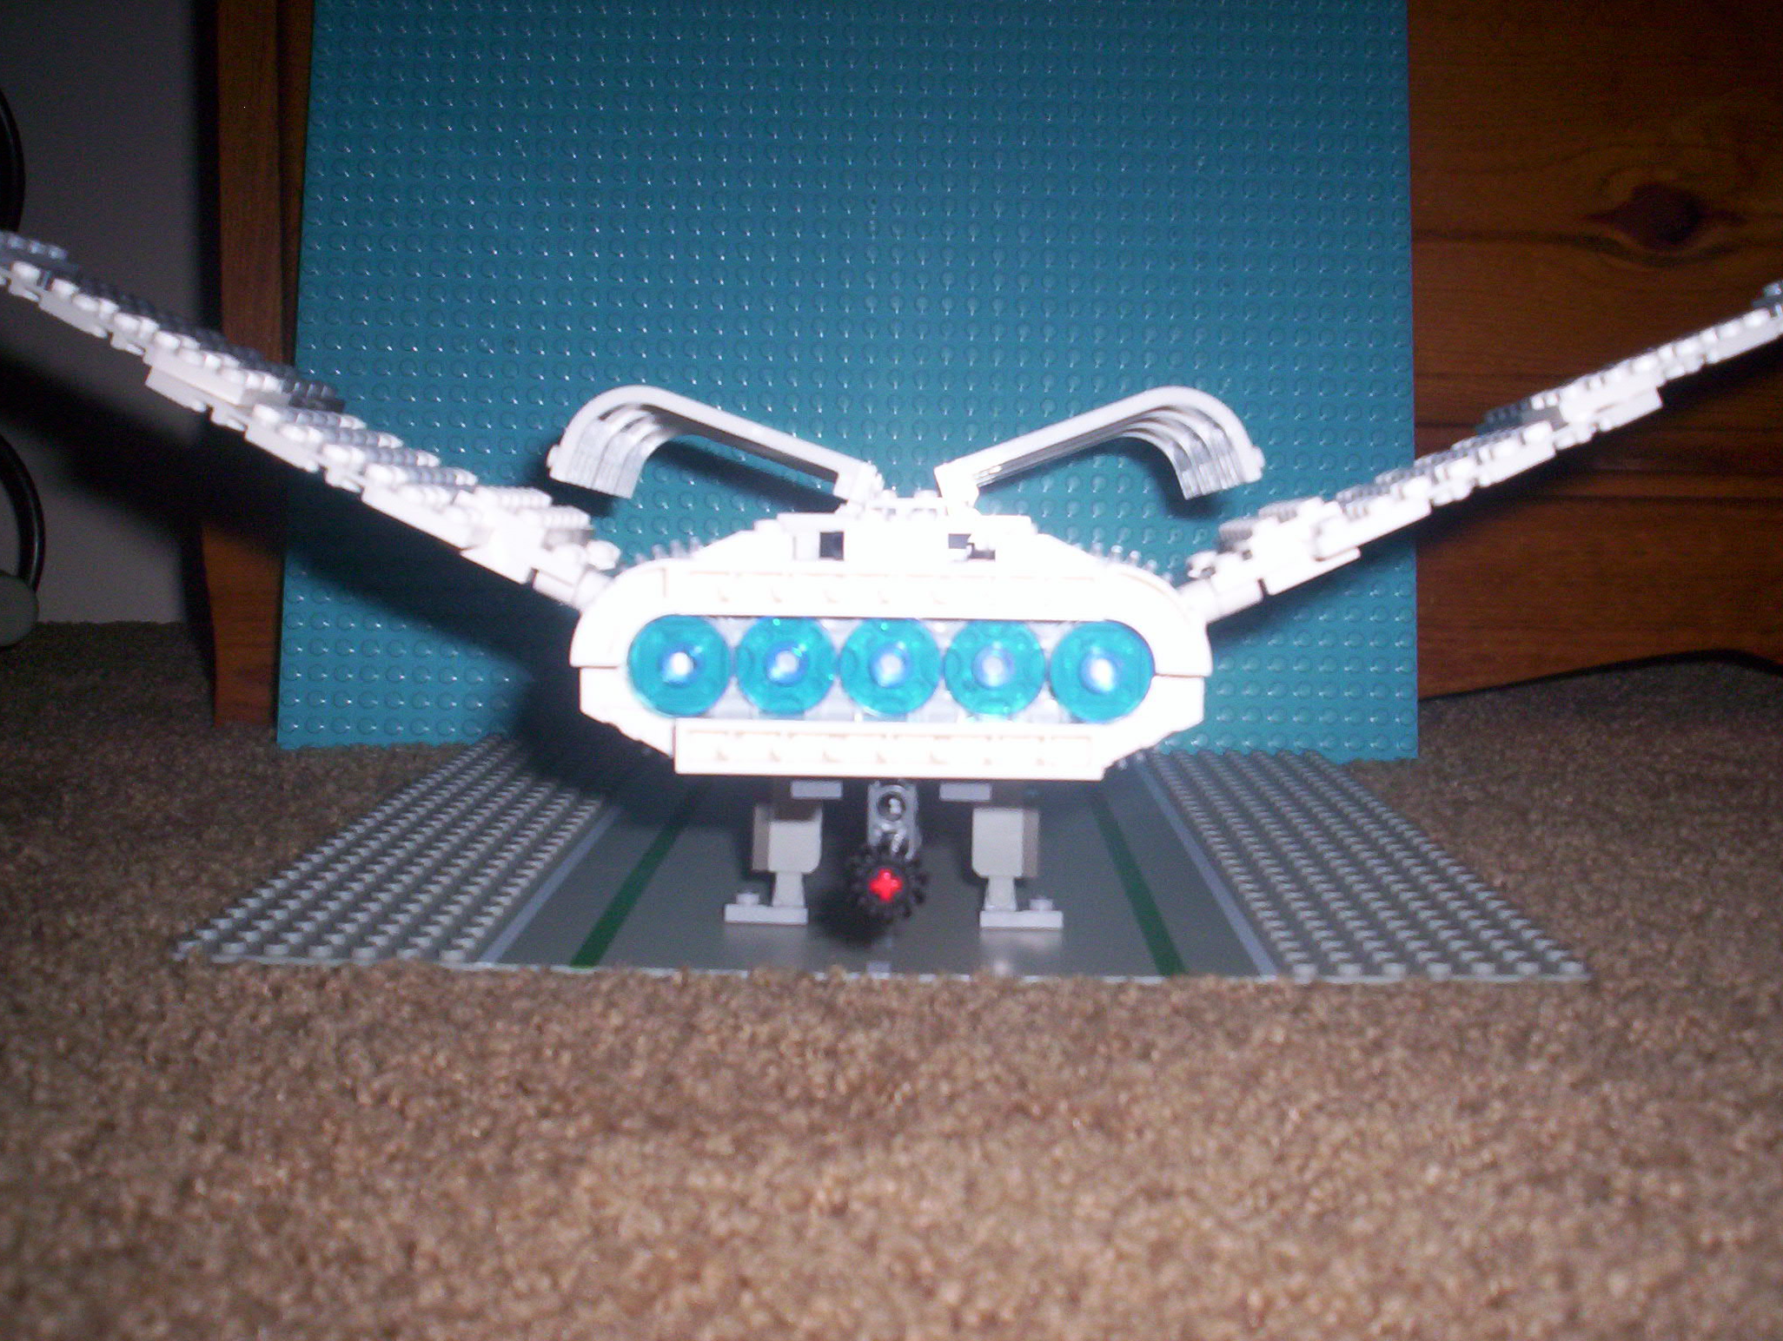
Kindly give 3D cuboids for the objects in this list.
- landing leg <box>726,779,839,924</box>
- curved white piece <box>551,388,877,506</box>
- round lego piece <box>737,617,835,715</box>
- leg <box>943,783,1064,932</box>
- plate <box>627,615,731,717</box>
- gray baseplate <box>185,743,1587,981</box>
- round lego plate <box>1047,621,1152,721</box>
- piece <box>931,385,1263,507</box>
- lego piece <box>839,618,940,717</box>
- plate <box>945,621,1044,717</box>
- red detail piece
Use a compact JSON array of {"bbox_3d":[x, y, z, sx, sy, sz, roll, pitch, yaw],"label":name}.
[{"bbox_3d":[-0.021,0.035,0.379,0.021,0.029,0.014,1,6,2],"label":"landing leg"},{"bbox_3d":[-0.033,-0.039,0.397,0.059,0.024,0.070,21,3,-1],"label":"curved white piece"},{"bbox_3d":[-0.016,-0.001,0.297,0.016,0.016,0.005,1,3,0],"label":"round lego piece"},{"bbox_3d":[0.022,0.036,0.377,0.021,0.029,0.014,1,6,2],"label":"leg"},{"bbox_3d":[-0.032,-0.001,0.293,0.016,0.016,0.005,1,3,0],"label":"plate"},{"bbox_3d":[0.001,0.039,0.468,0.256,0.004,0.256,1,6,2],"label":"gray baseplate"},{"bbox_3d":[0.032,0.000,0.293,0.016,0.016,0.005,1,3,0],"label":"round lego plate"},{"bbox_3d":[0.040,-0.039,0.397,0.059,0.024,0.070,-20,3,1],"label":"piece"},{"bbox_3d":[0.000,0.000,0.297,0.016,0.016,0.005,1,3,0],"label":"lego piece"},{"bbox_3d":[0.016,0.000,0.297,0.016,0.016,0.005,1,3,0],"label":"plate"},{"bbox_3d":[-0.001,0.033,0.299,0.005,0.005,0.008,1,3,0],"label":"red detail piece"}]

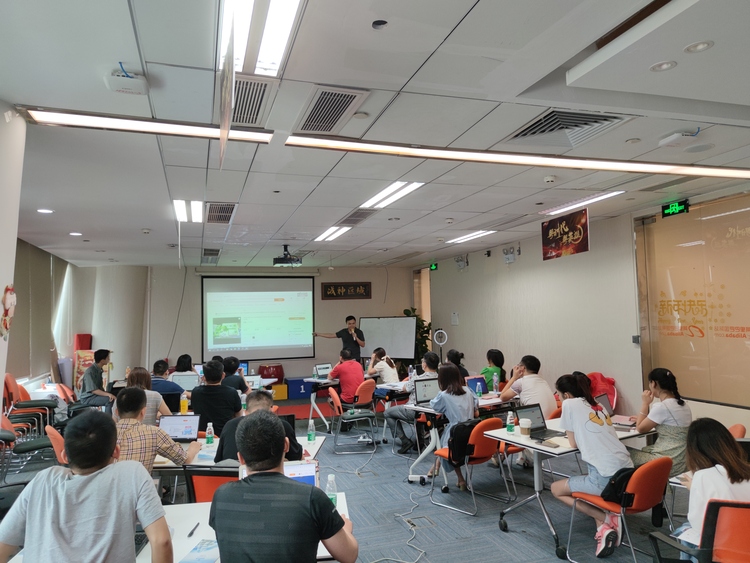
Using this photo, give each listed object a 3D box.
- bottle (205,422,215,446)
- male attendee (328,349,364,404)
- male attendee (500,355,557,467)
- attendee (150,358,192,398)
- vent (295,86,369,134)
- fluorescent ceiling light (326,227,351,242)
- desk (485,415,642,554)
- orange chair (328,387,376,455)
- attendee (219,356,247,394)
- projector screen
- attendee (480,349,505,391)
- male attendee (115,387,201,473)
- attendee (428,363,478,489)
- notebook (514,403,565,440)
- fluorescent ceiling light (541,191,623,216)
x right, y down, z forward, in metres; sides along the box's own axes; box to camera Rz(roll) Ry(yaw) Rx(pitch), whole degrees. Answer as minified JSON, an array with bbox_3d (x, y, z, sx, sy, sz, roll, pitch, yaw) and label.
[{"bbox_3d":[-1.260,1.166,3.957,0.062,0.188,0.062,-1,-4,-19],"label":"bottle"},{"bbox_3d":[-0.509,1.660,7.920,0.500,1.274,0.780,1,-5,-38],"label":"male attendee"},{"bbox_3d":[1.575,1.357,5.133,0.520,1.230,0.820,1,-4,-31],"label":"male attendee"},{"bbox_3d":[-2.578,1.612,6.400,0.520,1.300,0.750,-2,-4,-3],"label":"attendee"},{"bbox_3d":[-0.265,-0.971,2.953,0.300,0.060,0.670,0,-4,-19],"label":"vent"},{"bbox_3d":[-0.514,-0.654,7.201,0.110,0.050,1.200,-1,-4,-19],"label":"fluorescent ceiling light"},{"bbox_3d":[1.643,1.553,4.128,1.400,0.750,0.720,1,-4,-32],"label":"desk"},{"bbox_3d":[-0.303,1.729,6.642,0.560,0.800,0.470,-1,-4,-6],"label":"orange chair"},{"bbox_3d":[-1.667,1.553,6.198,0.500,1.325,0.780,-1,-4,0],"label":"attendee"},{"bbox_3d":[-2.458,0.802,11.228,2.360,1.760,0.040,-1,-4,-19],"label":"projector screen"},{"bbox_3d":[1.550,1.516,6.976,0.470,1.200,0.750,2,-5,-44],"label":"attendee"},{"bbox_3d":[-1.647,1.402,3.757,0.550,1.315,0.800,-2,-4,5],"label":"male attendee"},{"bbox_3d":[0.813,1.447,5.320,0.480,1.250,0.680,-1,-4,-21],"label":"attendee"},{"bbox_3d":[1.360,1.146,4.243,0.300,0.200,0.290,0,-4,-27],"label":"notebook"},{"bbox_3d":[2.180,-0.844,5.616,0.240,0.050,1.190,-1,-4,-19],"label":"fluorescent ceiling light"}]

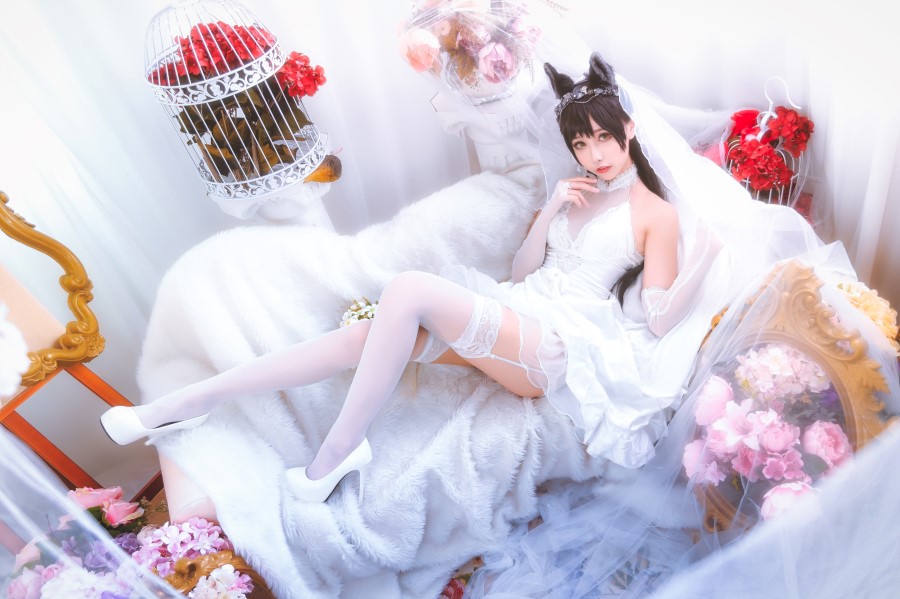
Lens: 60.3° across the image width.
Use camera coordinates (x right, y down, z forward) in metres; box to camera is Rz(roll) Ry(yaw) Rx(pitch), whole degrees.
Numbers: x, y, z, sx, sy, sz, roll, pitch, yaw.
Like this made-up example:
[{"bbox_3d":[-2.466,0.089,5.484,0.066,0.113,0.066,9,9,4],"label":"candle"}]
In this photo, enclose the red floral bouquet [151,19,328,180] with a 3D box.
[{"bbox_3d":[-0.525,-0.520,1.965,0.390,0.360,0.320,-17,41,4],"label":"red floral bouquet"}]

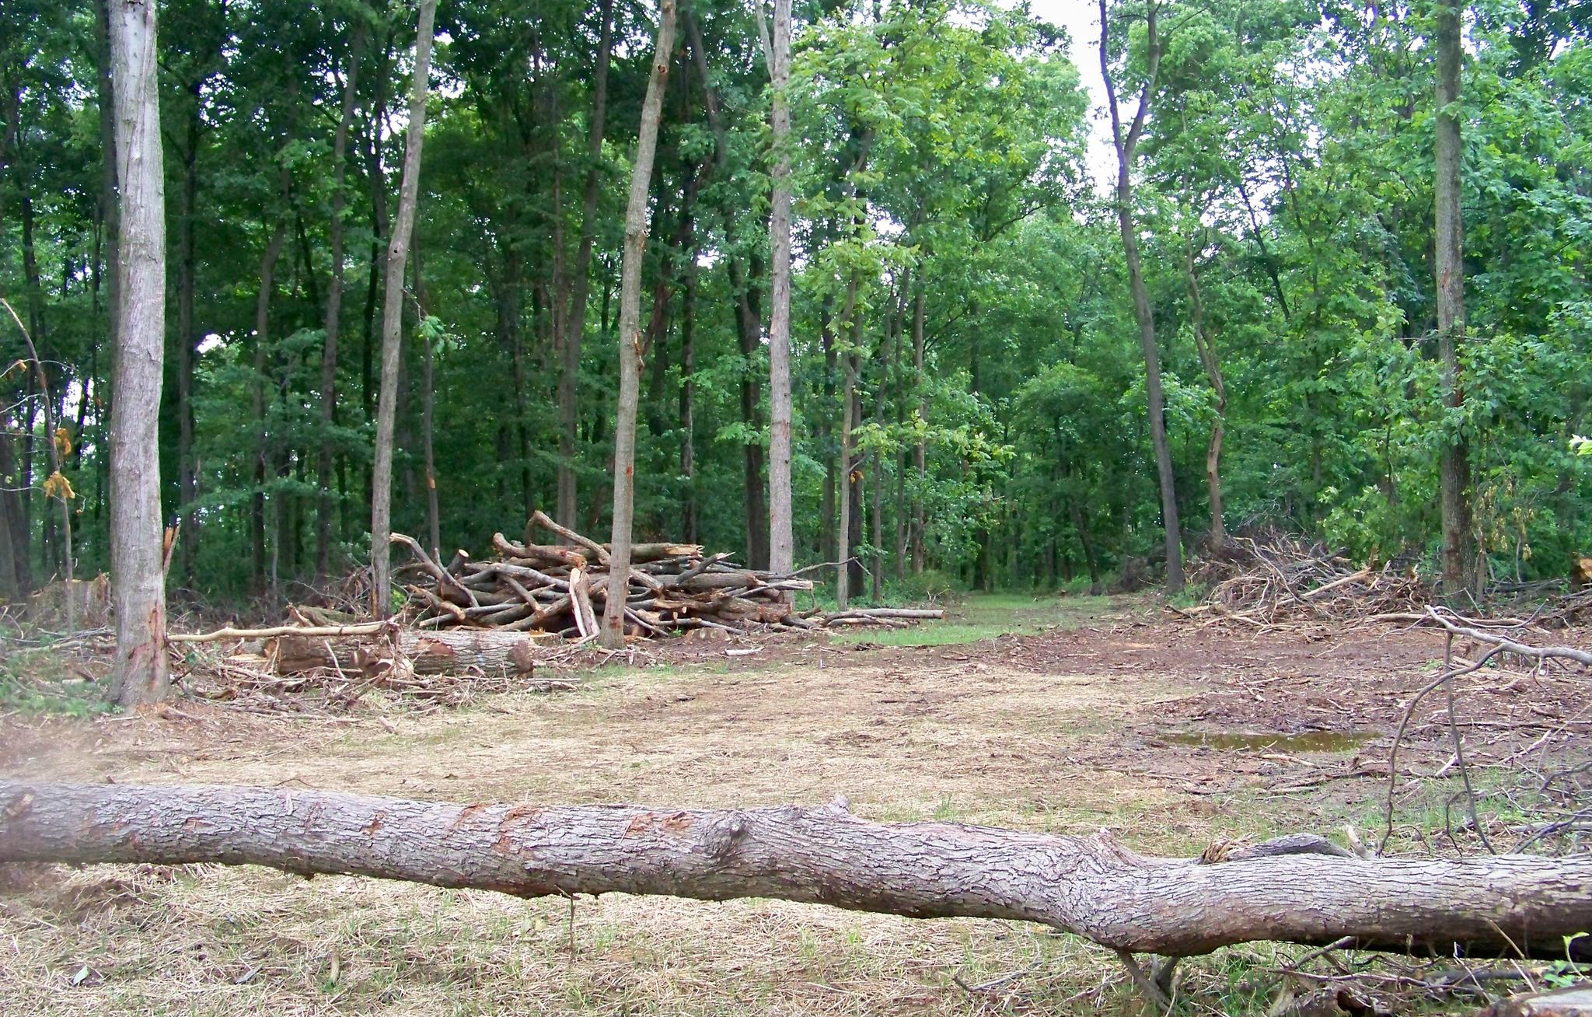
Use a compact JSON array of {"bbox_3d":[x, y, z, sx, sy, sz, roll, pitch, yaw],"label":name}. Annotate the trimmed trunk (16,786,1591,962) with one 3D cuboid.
[{"bbox_3d":[-0.209,1.246,5.300,5.761,0.420,0.370,1,1,8],"label":"trimmed trunk"}]

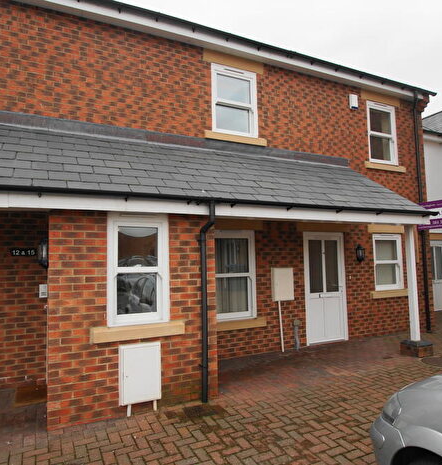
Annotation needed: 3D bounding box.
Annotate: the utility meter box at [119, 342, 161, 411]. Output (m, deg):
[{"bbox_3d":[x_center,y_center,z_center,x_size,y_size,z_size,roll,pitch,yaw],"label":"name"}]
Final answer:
[{"bbox_3d":[-0.838,1.476,3.669,0.430,0.595,0.130,1,-4,-25],"label":"utility meter box"}]

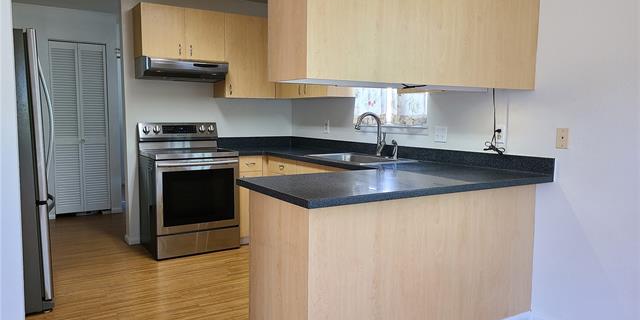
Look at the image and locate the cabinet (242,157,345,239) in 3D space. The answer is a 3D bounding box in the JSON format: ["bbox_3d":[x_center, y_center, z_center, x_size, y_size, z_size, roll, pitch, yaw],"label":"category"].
[{"bbox_3d":[-0.075,0.406,4.330,0.890,0.850,2.408,-3,6,-32],"label":"cabinet"}]

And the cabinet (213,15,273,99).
[{"bbox_3d":[-0.777,-1.043,4.975,0.549,0.812,0.341,-3,6,-32],"label":"cabinet"}]

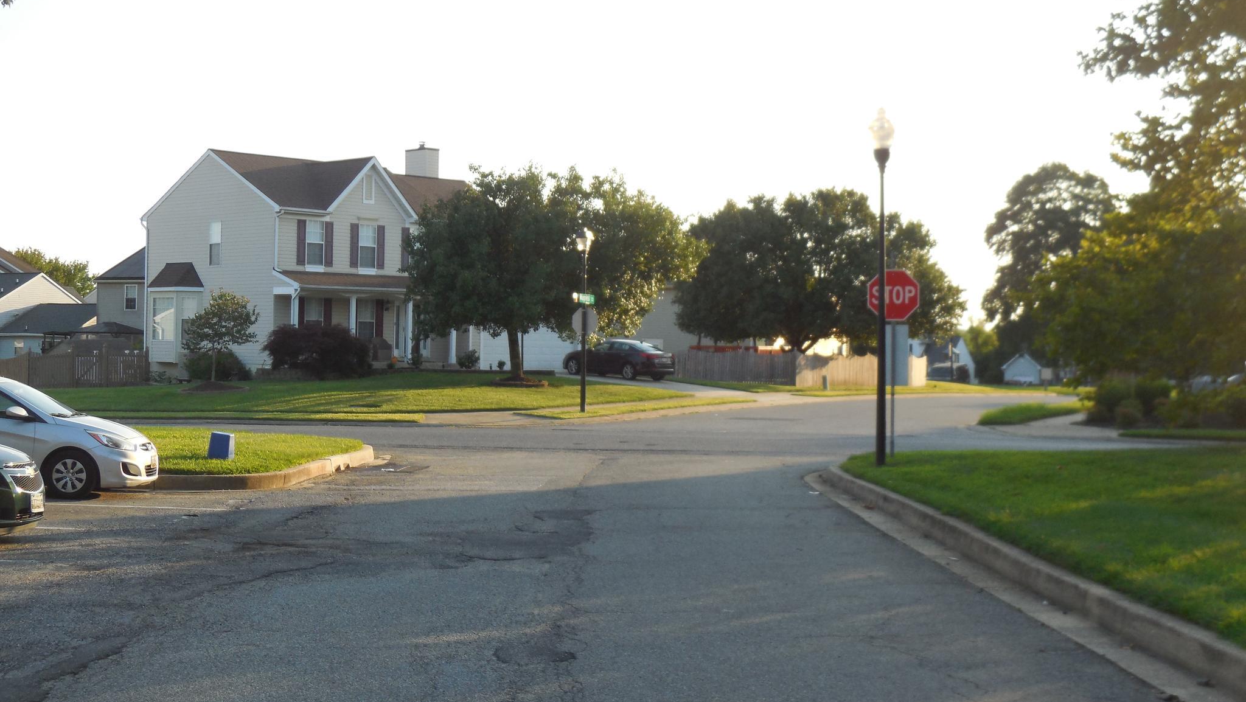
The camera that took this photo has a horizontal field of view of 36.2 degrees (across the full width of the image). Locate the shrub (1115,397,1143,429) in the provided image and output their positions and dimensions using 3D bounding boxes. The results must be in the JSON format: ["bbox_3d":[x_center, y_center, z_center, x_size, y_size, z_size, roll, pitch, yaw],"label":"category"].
[{"bbox_3d":[10.268,1.264,38.700,0.580,0.650,0.580,0,0,0],"label":"shrub"}]

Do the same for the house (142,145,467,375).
[{"bbox_3d":[-10.000,-3.650,73.000,9.100,9.000,14.300,0,0,41],"label":"house"}]

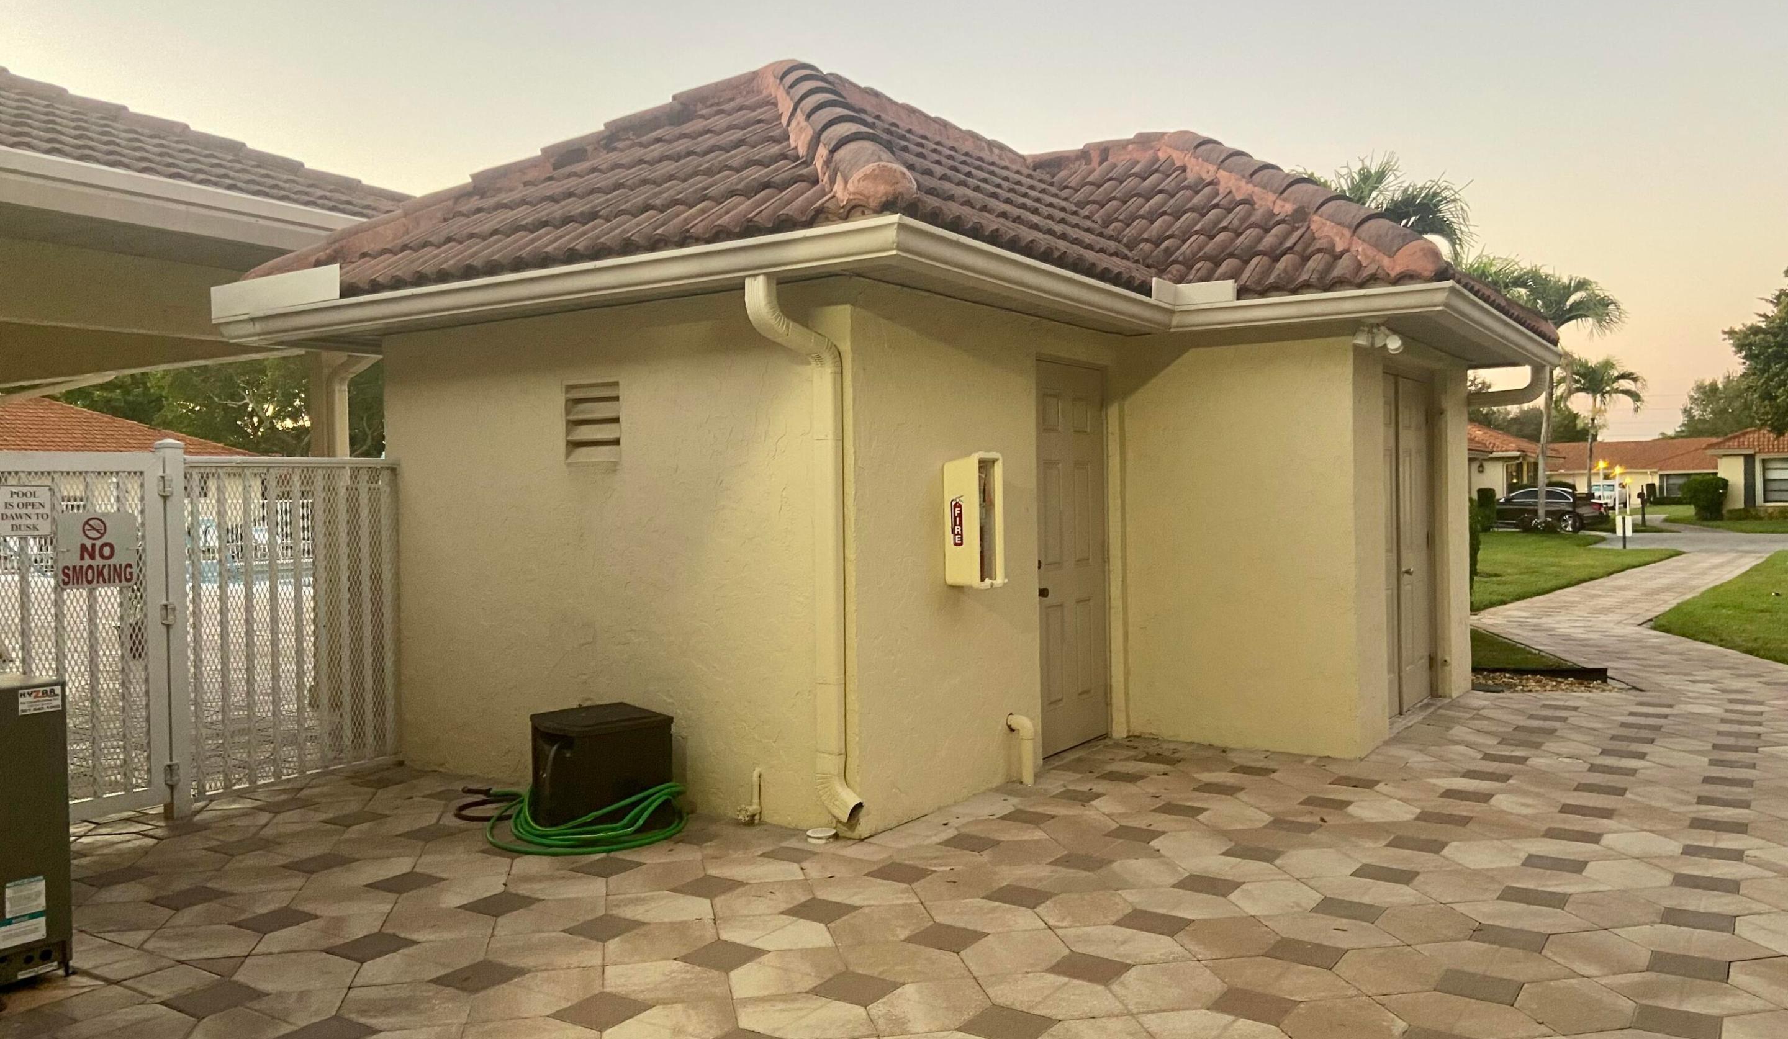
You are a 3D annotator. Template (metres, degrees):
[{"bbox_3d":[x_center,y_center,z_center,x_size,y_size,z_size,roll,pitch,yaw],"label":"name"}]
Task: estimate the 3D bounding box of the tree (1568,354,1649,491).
[{"bbox_3d":[31.797,-3.620,60.000,3.200,7.400,3.200,-1,1,27],"label":"tree"}]

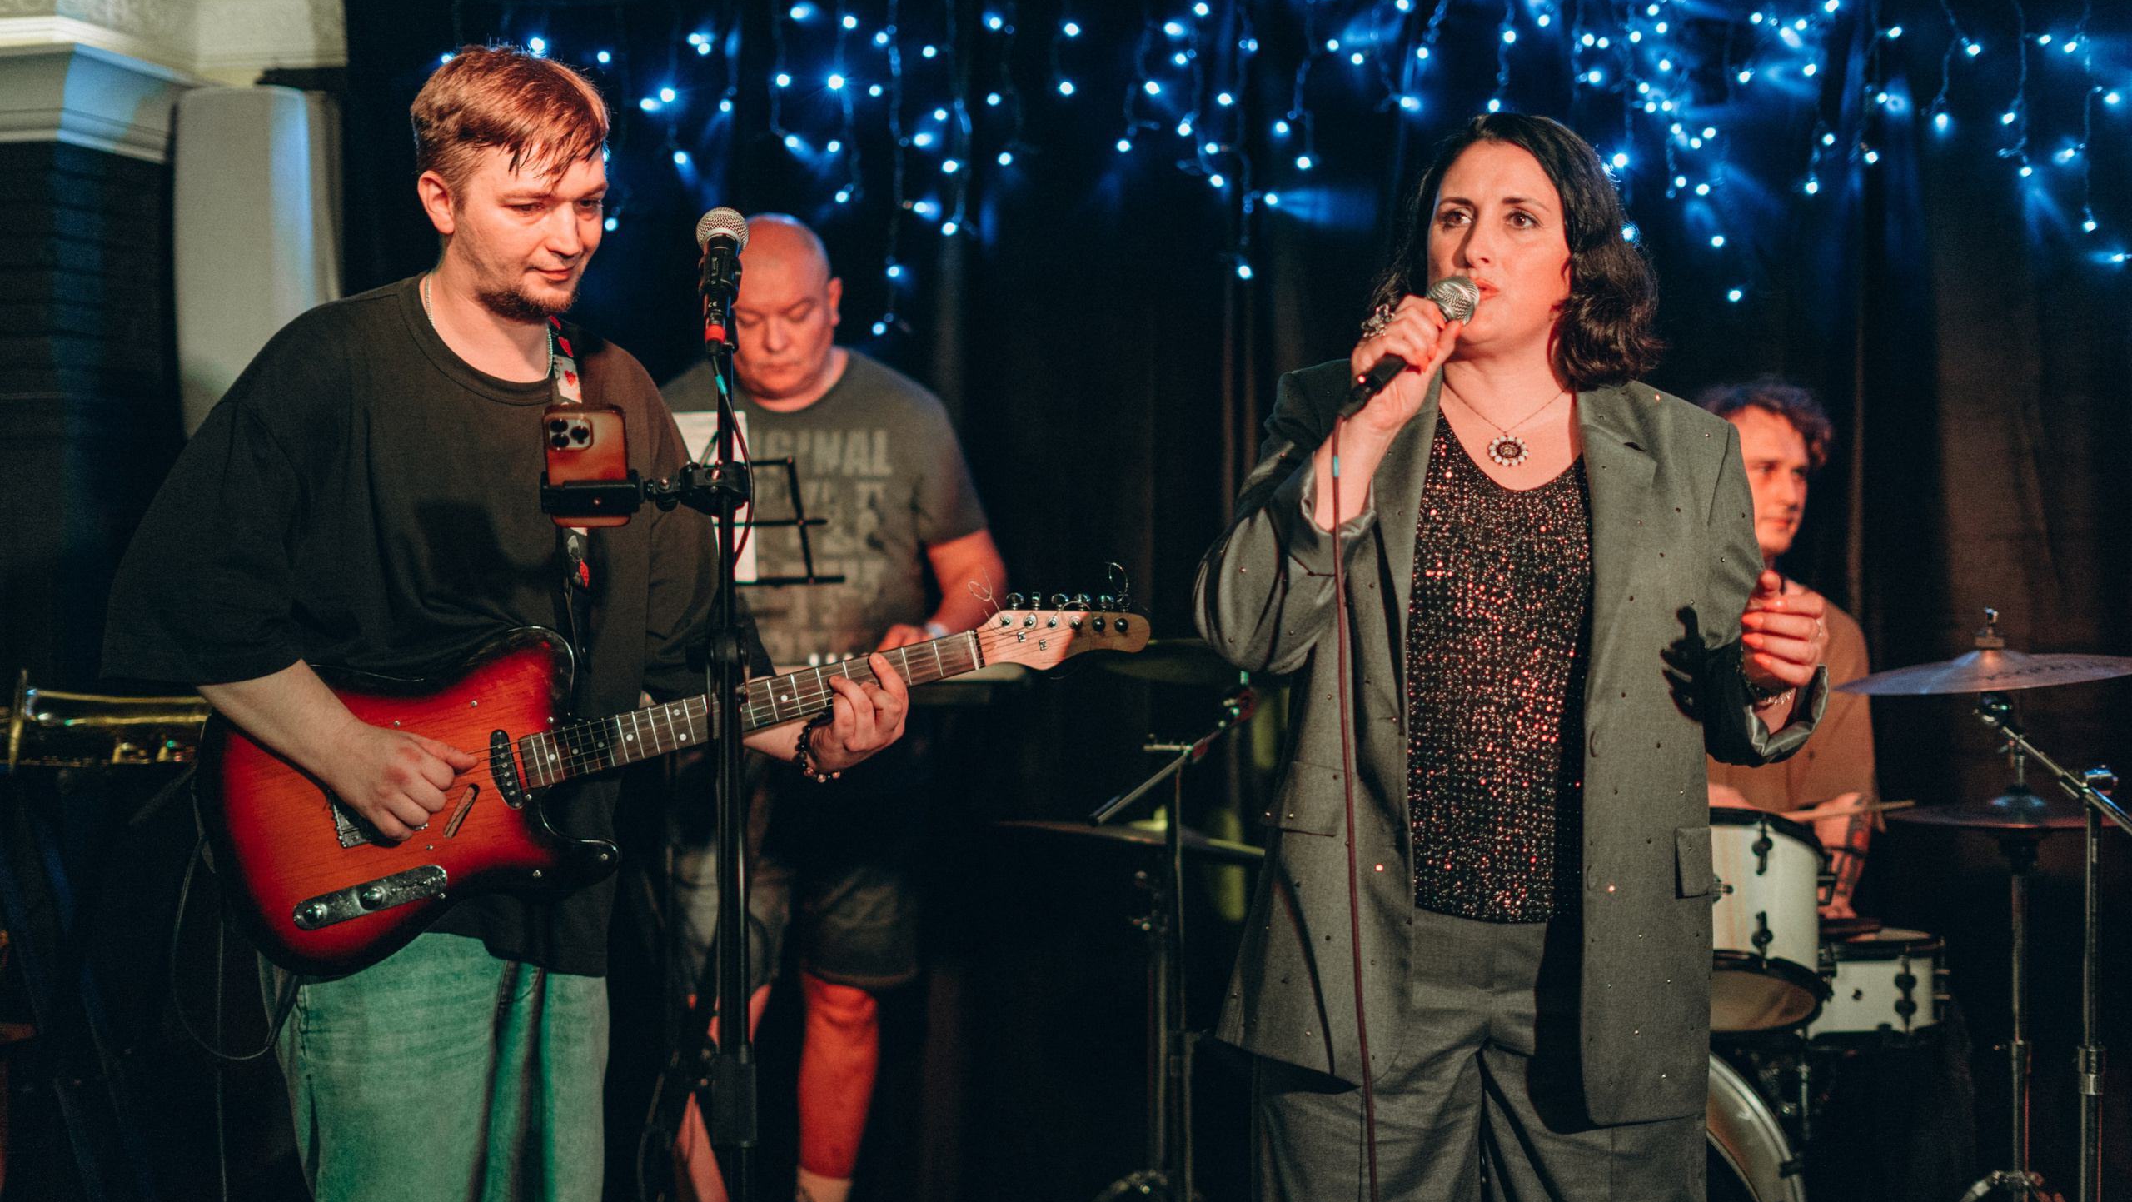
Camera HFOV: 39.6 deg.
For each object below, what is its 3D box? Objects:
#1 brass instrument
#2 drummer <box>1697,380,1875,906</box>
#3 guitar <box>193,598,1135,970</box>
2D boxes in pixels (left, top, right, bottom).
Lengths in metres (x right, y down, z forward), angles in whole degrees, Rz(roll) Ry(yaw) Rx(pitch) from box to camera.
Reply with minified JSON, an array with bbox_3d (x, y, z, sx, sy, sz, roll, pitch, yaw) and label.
[{"bbox_3d":[-1.230,0.155,3.770,0.660,0.150,0.250,-1,3,0],"label":"brass instrument"},{"bbox_3d":[1.000,0.345,4.280,0.620,1.340,0.720,-1,3,-2],"label":"drummer"},{"bbox_3d":[-0.400,0.135,3.107,1.000,0.330,0.070,-14,-16,-7],"label":"guitar"}]

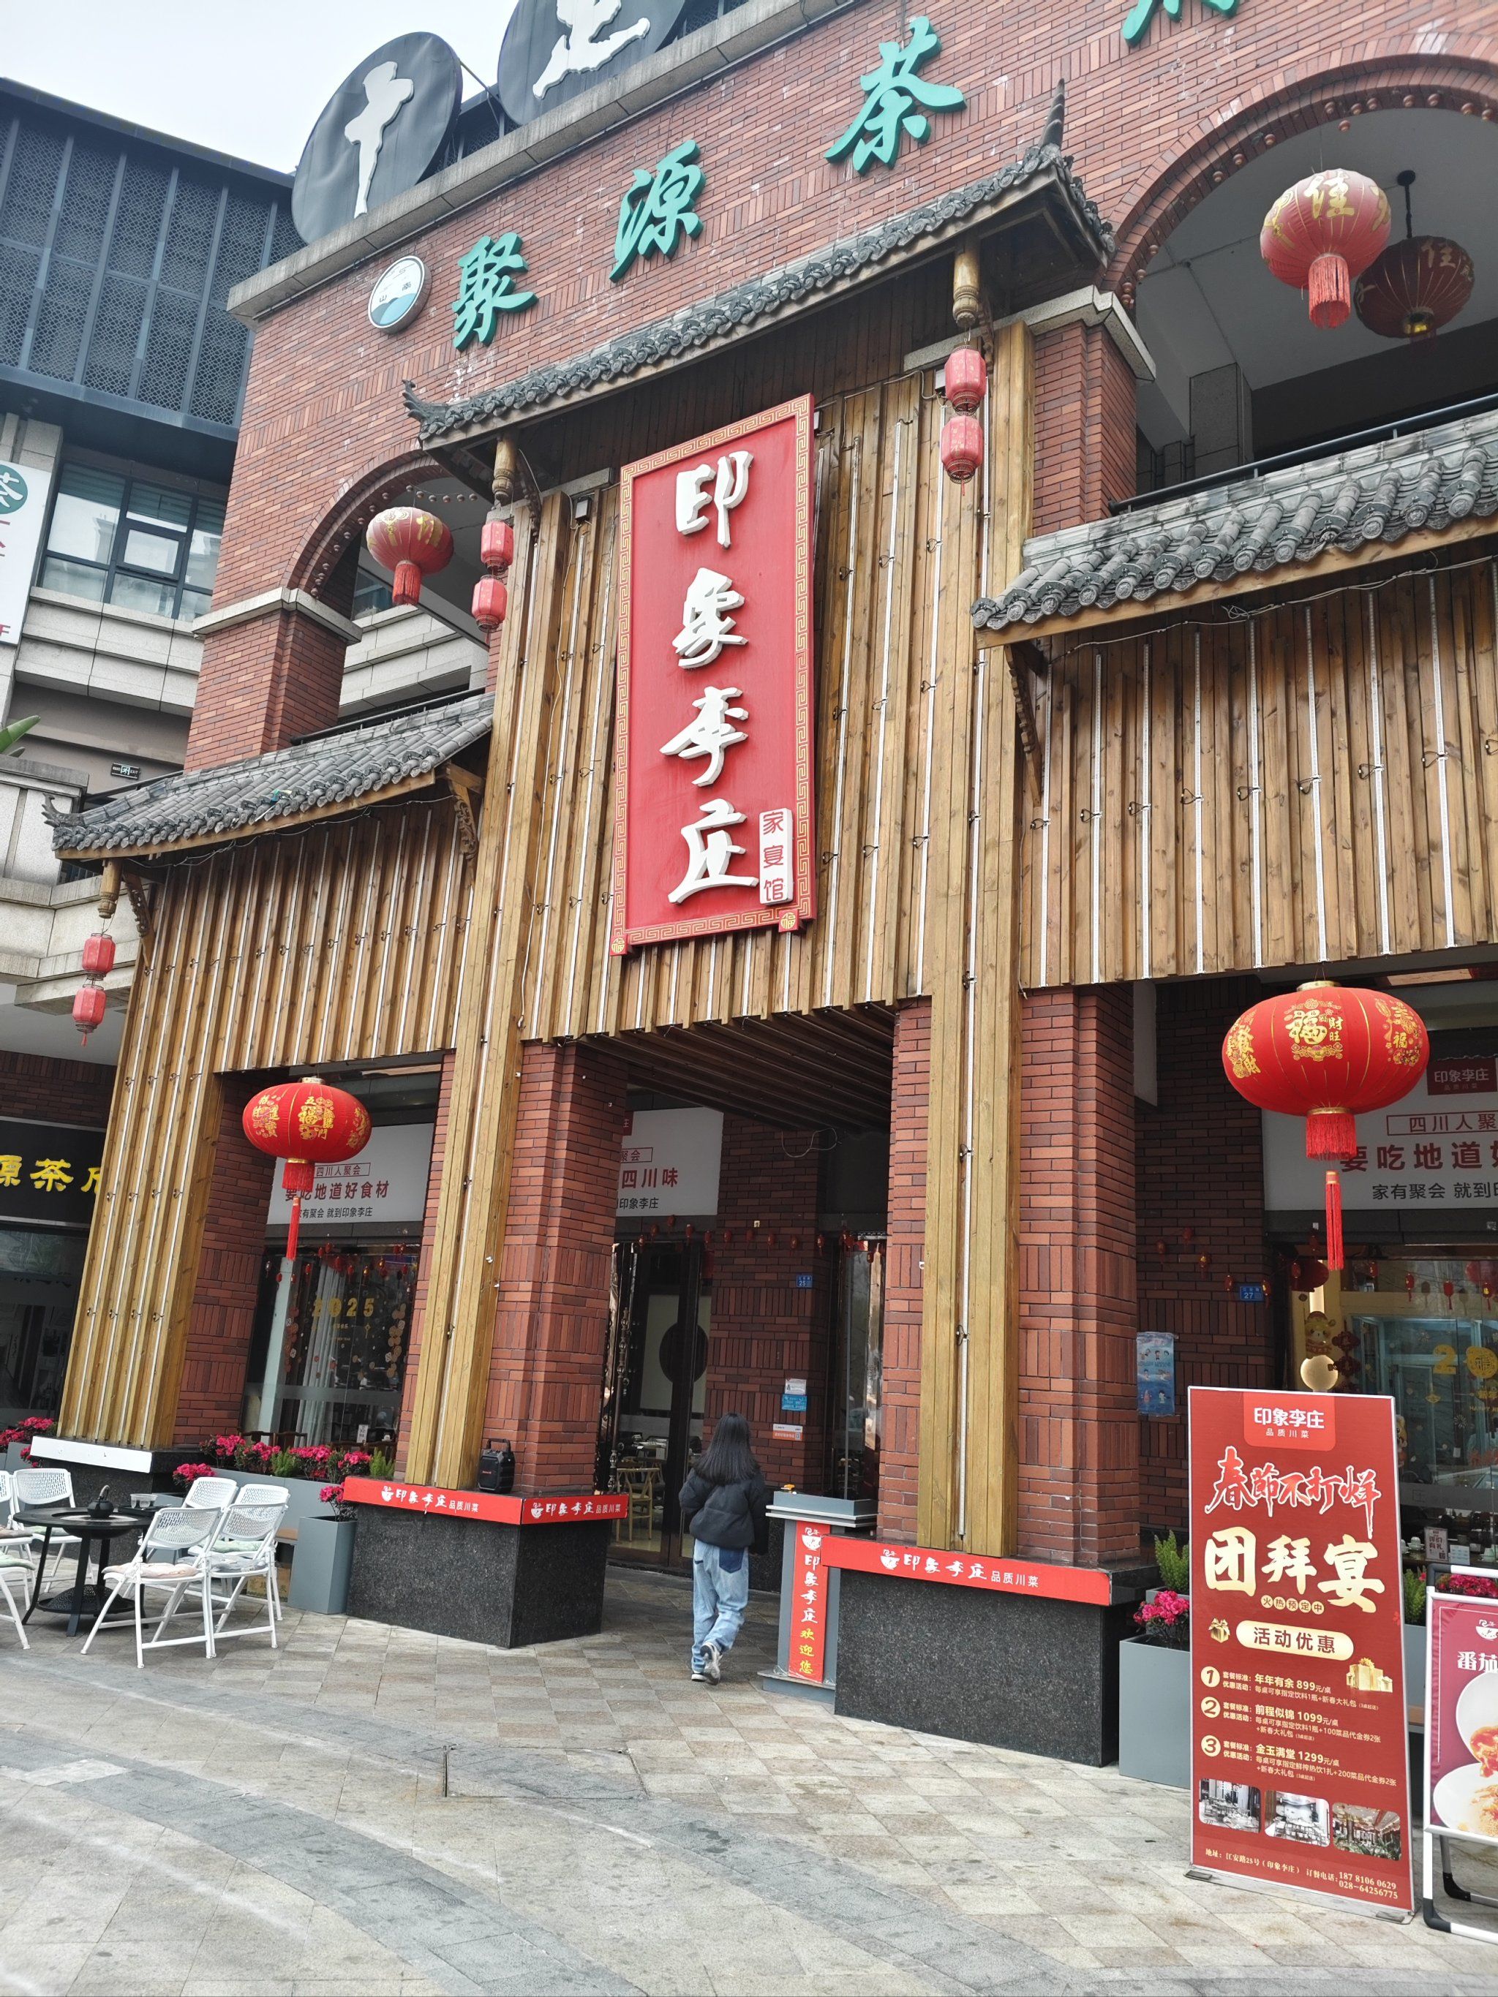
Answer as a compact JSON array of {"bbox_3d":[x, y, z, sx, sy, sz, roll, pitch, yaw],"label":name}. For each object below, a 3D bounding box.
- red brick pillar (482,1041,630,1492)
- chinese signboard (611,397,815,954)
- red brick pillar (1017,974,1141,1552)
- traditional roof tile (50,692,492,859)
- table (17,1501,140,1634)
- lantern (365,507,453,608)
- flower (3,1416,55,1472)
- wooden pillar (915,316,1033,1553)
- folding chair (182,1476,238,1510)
[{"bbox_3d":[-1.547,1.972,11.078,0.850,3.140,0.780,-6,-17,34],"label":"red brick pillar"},{"bbox_3d":[-0.253,-2.191,10.177,1.615,3.570,0.120,-7,-12,35],"label":"chinese signboard"},{"bbox_3d":[1.869,1.552,8.640,0.550,3.150,0.680,-6,-18,34],"label":"red brick pillar"},{"bbox_3d":[-4.189,-1.899,12.990,4.850,1.050,0.880,-6,-18,34],"label":"traditional roof tile"},{"bbox_3d":[-4.166,3.623,9.511,0.980,0.650,0.980,-6,-17,34],"label":"table"},{"bbox_3d":[-3.069,-3.942,13.526,0.790,0.880,0.790,3,-14,1],"label":"lantern"},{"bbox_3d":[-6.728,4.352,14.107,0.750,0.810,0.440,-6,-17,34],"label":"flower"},{"bbox_3d":[1.403,-0.700,9.036,0.490,7.630,0.150,-6,-17,34],"label":"wooden pillar"},{"bbox_3d":[-3.998,3.800,10.478,0.460,0.830,0.520,-4,-17,28],"label":"folding chair"}]

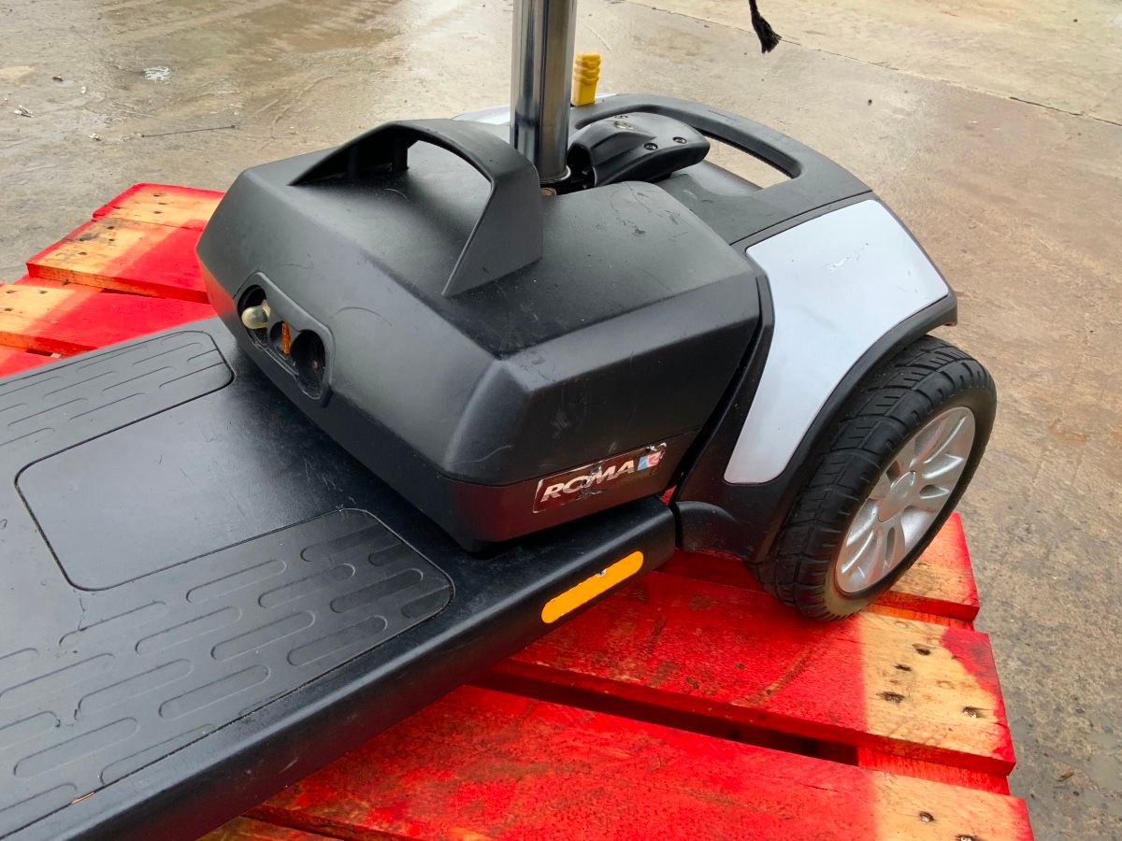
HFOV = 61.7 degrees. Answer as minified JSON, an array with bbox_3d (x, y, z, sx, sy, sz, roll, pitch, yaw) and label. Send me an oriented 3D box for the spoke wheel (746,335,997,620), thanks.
[{"bbox_3d":[0.216,0.043,0.643,0.208,0.208,0.061,-24,44,-33],"label":"spoke wheel"}]

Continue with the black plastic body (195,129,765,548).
[{"bbox_3d":[-0.068,-0.110,0.629,0.255,0.194,0.381,-24,44,-33],"label":"black plastic body"}]

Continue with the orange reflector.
[{"bbox_3d":[0.020,0.100,0.560,0.082,0.021,0.003,-24,44,-33],"label":"orange reflector"}]

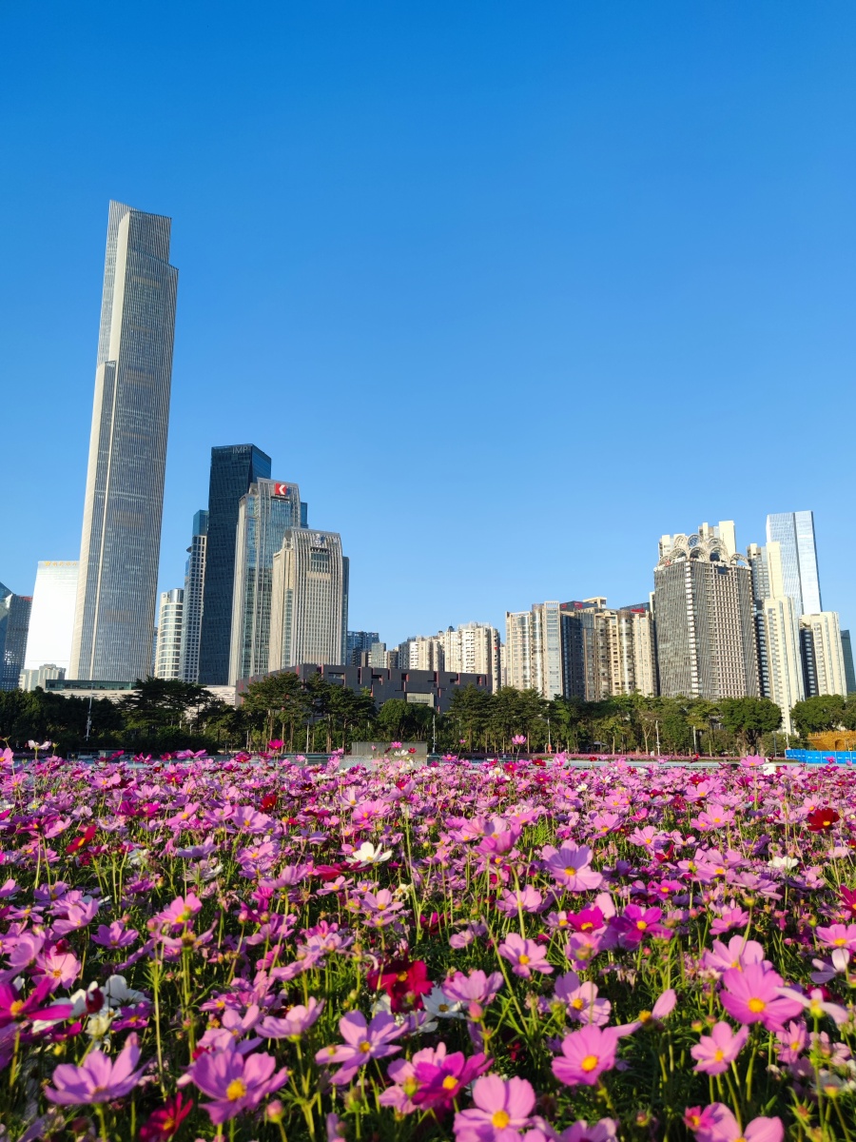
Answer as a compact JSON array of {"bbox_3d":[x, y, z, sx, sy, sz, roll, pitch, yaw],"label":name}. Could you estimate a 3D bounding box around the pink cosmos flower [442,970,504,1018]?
[{"bbox_3d":[0.053,0.491,0.930,0.073,0.028,0.073,-1,-10,3],"label":"pink cosmos flower"}]

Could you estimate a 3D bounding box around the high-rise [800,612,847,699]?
[{"bbox_3d":[257.132,69.878,512.188,23.000,85.000,21.000,-9,-15,34],"label":"high-rise"}]

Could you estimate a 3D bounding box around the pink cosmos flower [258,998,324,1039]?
[{"bbox_3d":[-0.146,0.475,0.840,0.072,0.026,0.072,-10,-8,-11],"label":"pink cosmos flower"}]

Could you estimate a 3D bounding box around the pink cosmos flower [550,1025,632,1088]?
[{"bbox_3d":[0.153,0.465,0.760,0.070,0.026,0.070,4,27,11],"label":"pink cosmos flower"}]

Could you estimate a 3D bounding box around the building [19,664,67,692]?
[{"bbox_3d":[-434.315,149.076,888.564,46.000,85.394,36.000,7,-14,-29],"label":"building"}]

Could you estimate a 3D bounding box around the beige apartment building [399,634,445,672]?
[{"bbox_3d":[-5.276,104.358,688.476,32.000,93.000,24.000,7,-14,-29],"label":"beige apartment building"}]

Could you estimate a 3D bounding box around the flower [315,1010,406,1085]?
[{"bbox_3d":[-0.059,0.416,0.690,0.078,0.027,0.078,1,14,-4],"label":"flower"}]

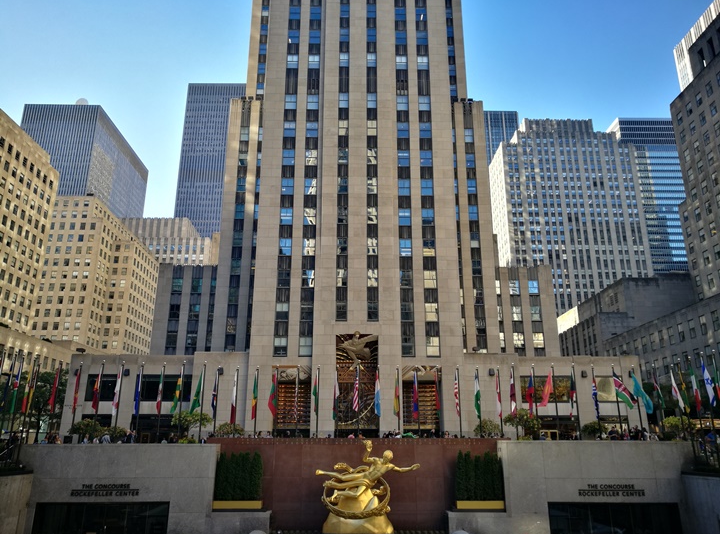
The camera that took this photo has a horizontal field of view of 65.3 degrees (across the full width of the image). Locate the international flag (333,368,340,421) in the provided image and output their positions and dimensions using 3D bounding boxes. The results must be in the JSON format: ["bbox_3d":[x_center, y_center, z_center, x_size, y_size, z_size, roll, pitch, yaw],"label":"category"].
[{"bbox_3d":[-1.758,9.608,42.014,0.500,3.619,0.400,0,-17,-1],"label":"international flag"}]

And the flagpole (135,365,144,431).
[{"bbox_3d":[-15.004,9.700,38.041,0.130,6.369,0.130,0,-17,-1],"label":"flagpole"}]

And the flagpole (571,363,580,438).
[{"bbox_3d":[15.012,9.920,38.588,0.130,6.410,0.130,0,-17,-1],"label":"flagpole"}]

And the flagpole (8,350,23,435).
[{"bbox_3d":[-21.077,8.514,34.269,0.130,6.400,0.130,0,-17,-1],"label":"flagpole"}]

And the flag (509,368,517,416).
[{"bbox_3d":[9.777,8.013,35.868,0.450,2.970,0.350,0,-17,-1],"label":"flag"}]

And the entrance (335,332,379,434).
[{"bbox_3d":[-0.254,12.475,56.241,4.250,11.560,1.000,0,-17,-1],"label":"entrance"}]

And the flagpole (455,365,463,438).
[{"bbox_3d":[7.190,10.367,40.174,0.130,6.447,0.130,0,-17,-1],"label":"flagpole"}]

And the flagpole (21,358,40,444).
[{"bbox_3d":[-19.667,8.456,33.249,0.130,6.120,0.130,0,-17,-1],"label":"flagpole"}]

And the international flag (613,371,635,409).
[{"bbox_3d":[17.271,8.015,36.810,1.442,2.573,0.600,0,-17,0],"label":"international flag"}]

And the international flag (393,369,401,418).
[{"bbox_3d":[2.793,9.538,42.109,0.480,3.520,0.400,0,-17,-1],"label":"international flag"}]

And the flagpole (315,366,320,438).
[{"bbox_3d":[-2.899,9.933,38.806,0.140,6.074,0.140,0,-17,0],"label":"flagpole"}]

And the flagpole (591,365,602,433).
[{"bbox_3d":[16.366,9.961,38.604,0.130,6.347,0.130,0,-17,-1],"label":"flagpole"}]

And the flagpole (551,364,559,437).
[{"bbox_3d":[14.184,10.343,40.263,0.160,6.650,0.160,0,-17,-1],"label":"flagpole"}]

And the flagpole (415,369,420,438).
[{"bbox_3d":[4.066,9.955,38.806,0.140,6.074,0.140,0,-17,0],"label":"flagpole"}]

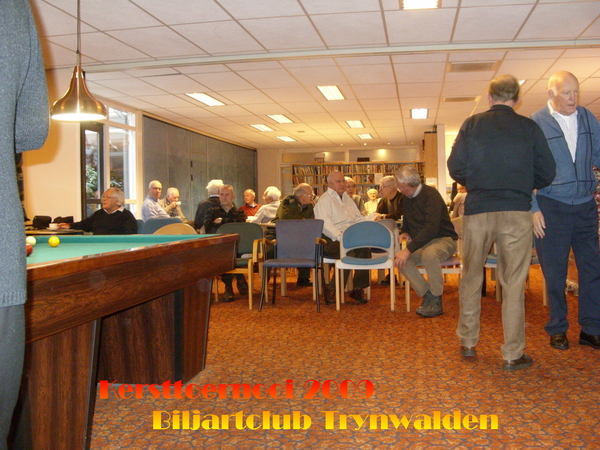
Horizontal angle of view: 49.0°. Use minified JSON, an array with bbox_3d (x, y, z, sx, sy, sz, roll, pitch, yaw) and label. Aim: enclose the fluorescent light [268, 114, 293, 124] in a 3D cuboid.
[{"bbox_3d":[-0.332,-1.899,11.734,0.290,0.070,1.170,-1,2,10],"label":"fluorescent light"}]

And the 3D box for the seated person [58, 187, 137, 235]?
[{"bbox_3d":[-1.970,0.210,6.500,0.780,1.190,0.600,-2,2,-41],"label":"seated person"}]

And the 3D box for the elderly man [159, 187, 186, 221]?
[{"bbox_3d":[-1.620,0.110,8.700,0.780,1.230,0.520,1,2,44],"label":"elderly man"}]

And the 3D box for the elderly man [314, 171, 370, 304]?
[{"bbox_3d":[0.450,0.114,6.820,0.680,1.330,0.550,0,2,41],"label":"elderly man"}]

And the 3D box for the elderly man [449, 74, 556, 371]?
[{"bbox_3d":[1.245,-0.044,4.070,0.640,1.760,0.480,0,2,16],"label":"elderly man"}]

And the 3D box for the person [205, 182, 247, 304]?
[{"bbox_3d":[-0.800,0.168,7.000,0.520,1.200,0.800,-1,2,-9],"label":"person"}]

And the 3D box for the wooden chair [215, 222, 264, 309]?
[{"bbox_3d":[-0.640,0.380,6.490,0.570,0.810,0.560,0,2,12],"label":"wooden chair"}]

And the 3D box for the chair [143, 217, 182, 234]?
[{"bbox_3d":[-1.610,0.365,7.800,0.530,0.840,0.560,-1,2,-3],"label":"chair"}]

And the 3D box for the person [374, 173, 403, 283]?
[{"bbox_3d":[1.179,0.074,8.050,0.640,1.320,0.520,-1,2,-9],"label":"person"}]

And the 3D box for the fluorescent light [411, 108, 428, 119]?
[{"bbox_3d":[2.060,-1.930,11.220,0.300,0.070,1.200,-1,2,10],"label":"fluorescent light"}]

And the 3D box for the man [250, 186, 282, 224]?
[{"bbox_3d":[-0.530,0.083,9.100,0.750,1.250,0.500,0,2,18],"label":"man"}]

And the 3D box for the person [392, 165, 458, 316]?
[{"bbox_3d":[1.145,0.128,5.970,0.720,1.310,0.600,-2,2,-34],"label":"person"}]

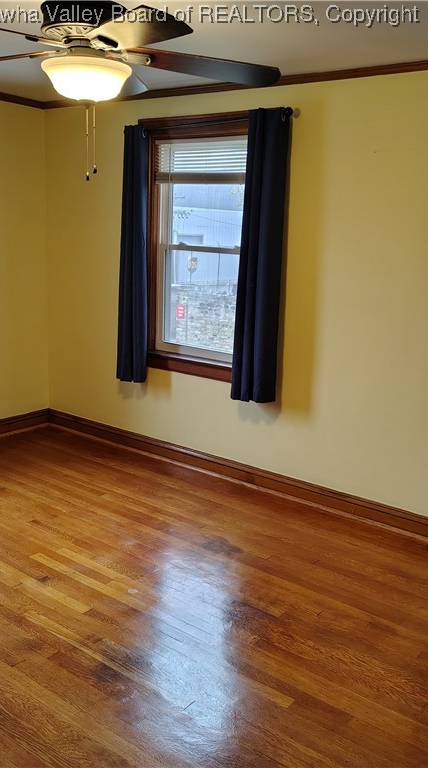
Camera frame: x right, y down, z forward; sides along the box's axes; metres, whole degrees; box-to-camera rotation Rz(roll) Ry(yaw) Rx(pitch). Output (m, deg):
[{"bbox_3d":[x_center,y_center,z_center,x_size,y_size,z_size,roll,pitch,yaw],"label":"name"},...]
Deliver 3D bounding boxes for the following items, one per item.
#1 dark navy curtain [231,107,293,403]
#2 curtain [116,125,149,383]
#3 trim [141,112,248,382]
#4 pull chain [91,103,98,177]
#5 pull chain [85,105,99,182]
[{"bbox_3d":[0.267,-0.715,4.094,0.274,1.632,0.110,12,16,37],"label":"dark navy curtain"},{"bbox_3d":[-0.545,-0.837,4.720,0.184,1.654,0.110,12,16,37],"label":"curtain"},{"bbox_3d":[-0.068,-0.832,4.436,1.118,1.605,0.070,12,16,37],"label":"trim"},{"bbox_3d":[-0.392,-0.802,2.332,0.018,0.219,0.018,12,16,37],"label":"pull chain"},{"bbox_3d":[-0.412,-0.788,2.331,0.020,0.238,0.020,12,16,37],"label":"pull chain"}]

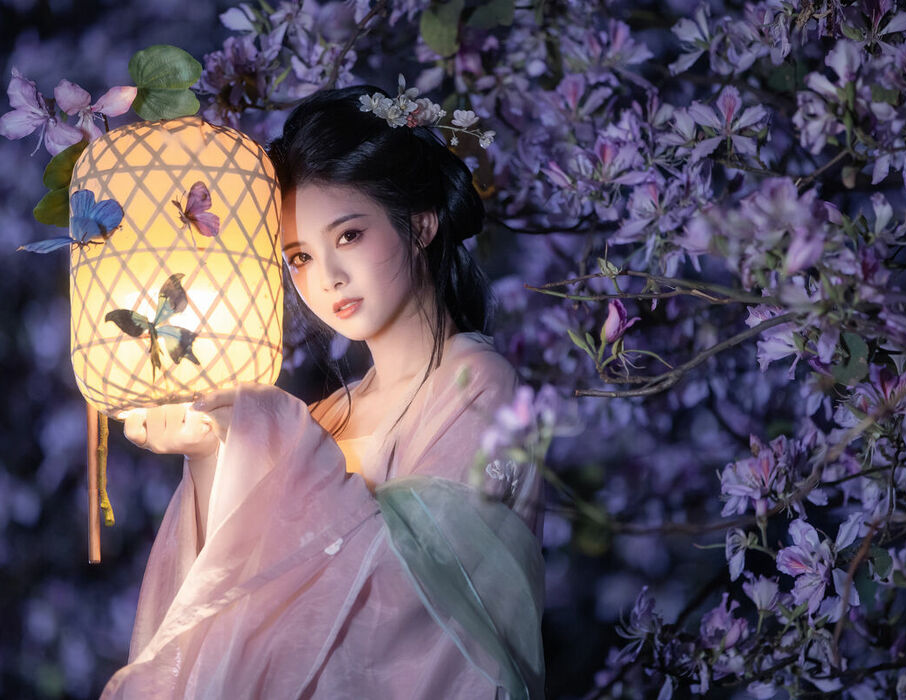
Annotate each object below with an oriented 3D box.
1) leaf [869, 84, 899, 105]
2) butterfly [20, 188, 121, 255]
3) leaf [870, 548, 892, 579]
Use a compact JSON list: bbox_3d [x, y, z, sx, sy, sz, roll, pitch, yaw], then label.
[{"bbox_3d":[0.463,-0.274,5.700,0.030,0.021,0.018,0,0,0],"label":"leaf"},{"bbox_3d":[-0.374,-0.126,5.200,0.104,0.065,0.065,0,0,-11],"label":"butterfly"},{"bbox_3d":[0.451,0.223,5.580,0.023,0.033,0.015,0,-2,0],"label":"leaf"}]

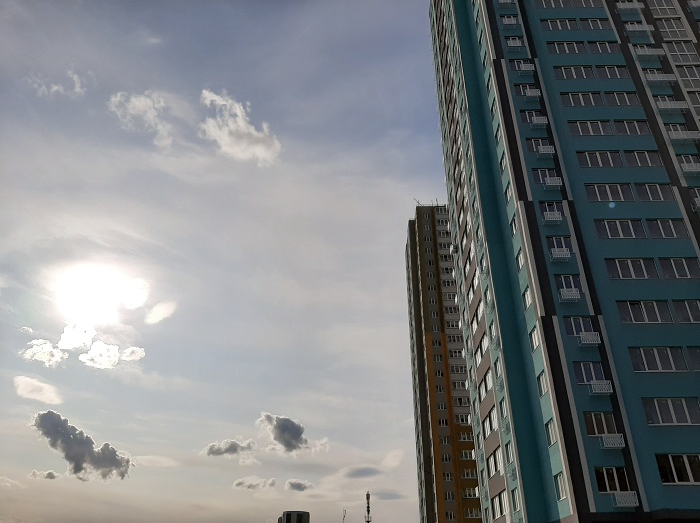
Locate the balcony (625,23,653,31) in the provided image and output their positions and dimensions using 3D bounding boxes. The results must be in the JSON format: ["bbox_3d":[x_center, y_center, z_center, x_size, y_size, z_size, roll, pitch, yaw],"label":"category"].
[{"bbox_3d":[23.586,-18.817,42.877,2.166,0.702,0.501,0,-30,1],"label":"balcony"}]

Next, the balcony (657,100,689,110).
[{"bbox_3d":[23.583,-11.264,38.559,2.166,0.702,0.501,0,-30,1],"label":"balcony"}]

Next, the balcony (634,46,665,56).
[{"bbox_3d":[24.320,-16.866,42.794,2.183,0.708,0.525,0,-30,1],"label":"balcony"}]

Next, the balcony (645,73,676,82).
[{"bbox_3d":[24.327,-14.299,41.341,2.183,0.708,0.525,0,-30,1],"label":"balcony"}]

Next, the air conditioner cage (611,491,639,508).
[{"bbox_3d":[14.341,12.430,27.452,1.115,0.673,0.525,0,-30,1],"label":"air conditioner cage"}]

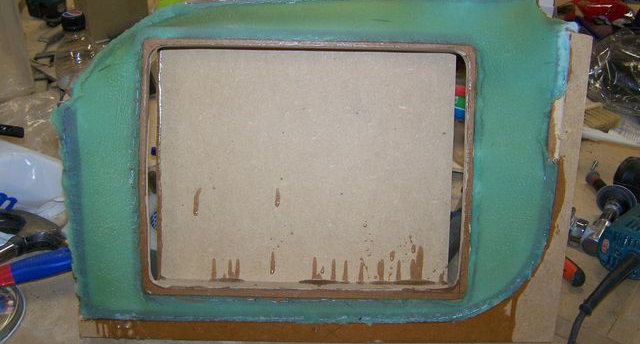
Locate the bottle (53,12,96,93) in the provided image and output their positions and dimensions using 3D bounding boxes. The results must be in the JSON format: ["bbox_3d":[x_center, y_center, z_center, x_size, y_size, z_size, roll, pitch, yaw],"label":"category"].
[{"bbox_3d":[-0.333,-0.114,0.997,0.066,0.225,0.066,1,30,0],"label":"bottle"}]

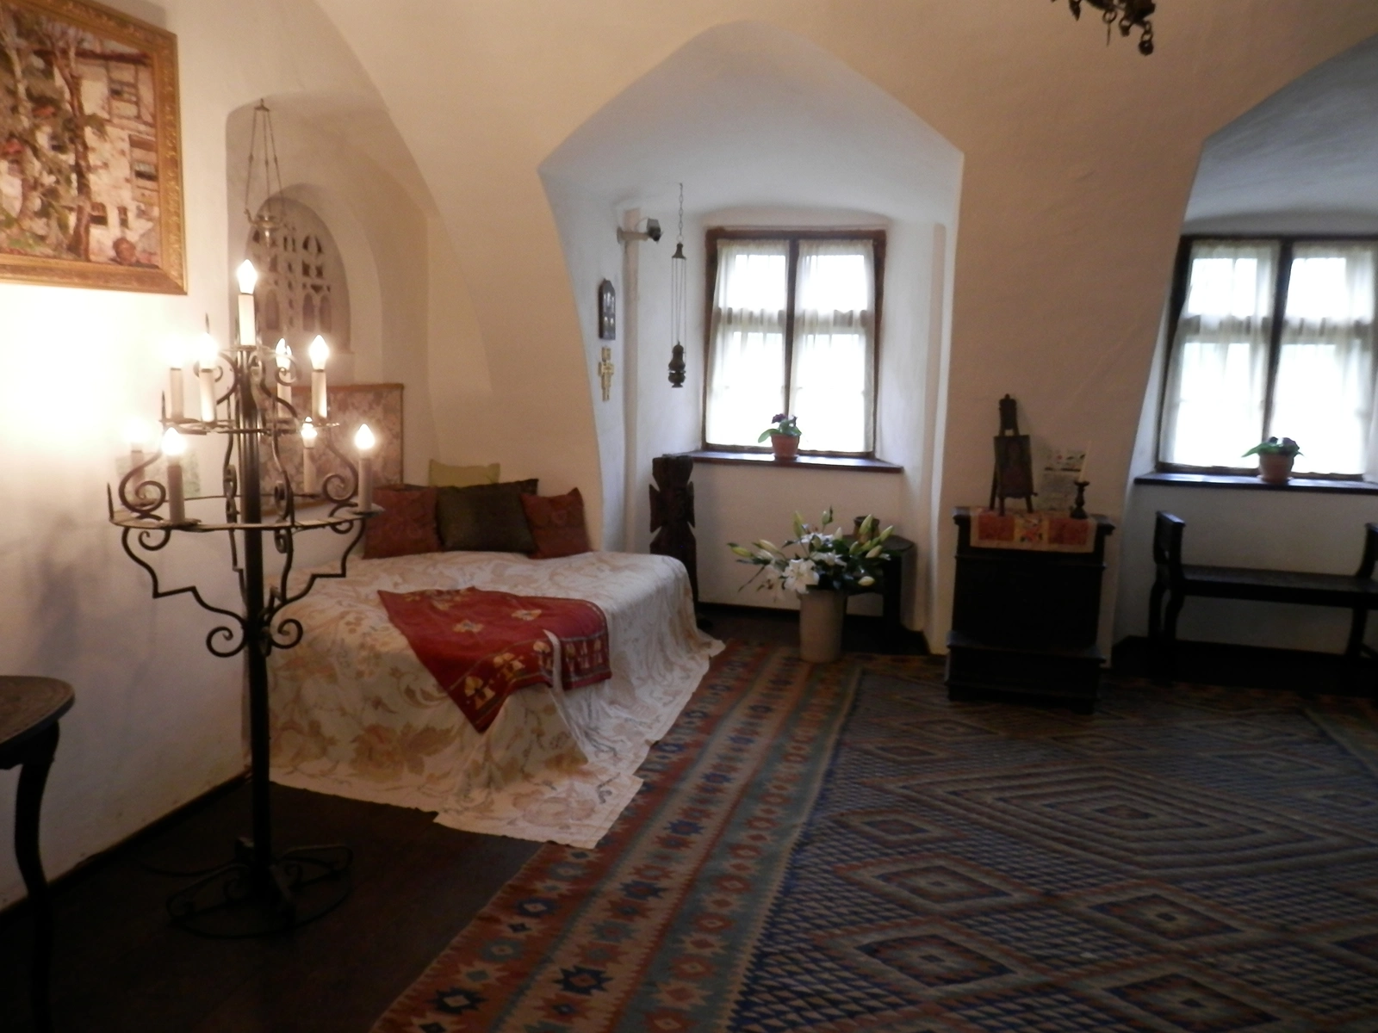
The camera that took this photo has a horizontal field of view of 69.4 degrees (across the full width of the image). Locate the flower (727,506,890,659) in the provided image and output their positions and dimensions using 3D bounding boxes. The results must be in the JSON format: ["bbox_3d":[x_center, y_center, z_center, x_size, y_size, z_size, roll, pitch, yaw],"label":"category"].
[{"bbox_3d":[0.599,0.336,4.955,0.780,0.741,0.676,3,7,14],"label":"flower"}]

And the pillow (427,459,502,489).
[{"bbox_3d":[-1.250,-0.083,5.488,0.397,0.435,0.130,2,-5,6],"label":"pillow"}]

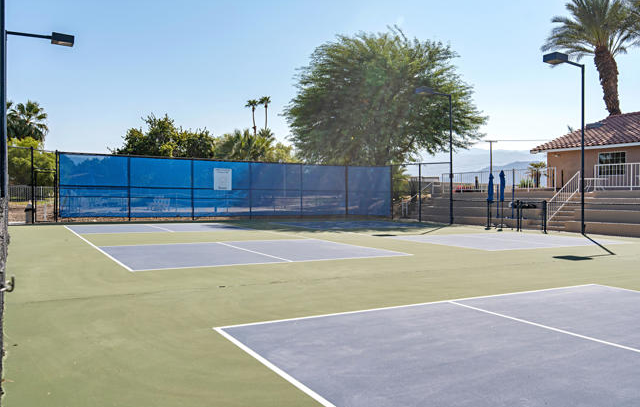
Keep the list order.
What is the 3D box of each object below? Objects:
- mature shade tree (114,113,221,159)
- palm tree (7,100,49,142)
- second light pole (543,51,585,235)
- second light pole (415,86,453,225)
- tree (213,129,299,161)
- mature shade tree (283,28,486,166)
[{"bbox_3d":[-14.483,-4.078,50.000,10.200,8.400,9.300,0,1,0],"label":"mature shade tree"},{"bbox_3d":[-31.257,-5.637,57.000,4.500,10.700,4.500,0,1,0],"label":"palm tree"},{"bbox_3d":[9.311,-2.143,20.060,2.110,6.660,0.560,-1,1,-30],"label":"second light pole"},{"bbox_3d":[5.786,-2.279,26.431,2.140,6.660,0.600,-1,1,-30],"label":"second light pole"},{"bbox_3d":[-6.786,-3.900,57.000,9.000,8.100,7.500,0,1,0],"label":"tree"},{"bbox_3d":[4.619,-5.873,38.200,14.000,13.100,13.500,0,1,0],"label":"mature shade tree"}]

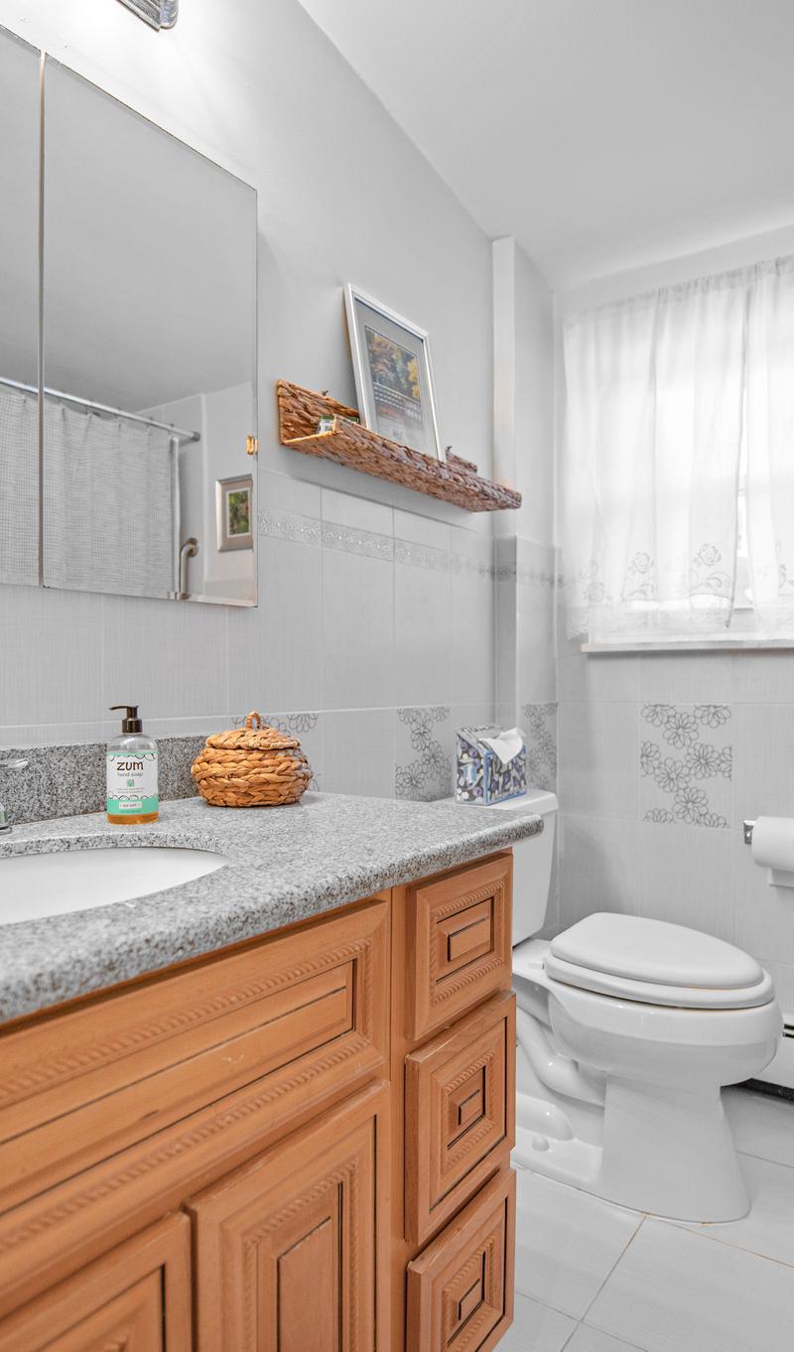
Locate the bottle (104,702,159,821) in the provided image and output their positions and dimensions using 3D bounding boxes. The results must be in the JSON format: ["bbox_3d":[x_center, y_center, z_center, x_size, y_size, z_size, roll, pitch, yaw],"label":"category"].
[{"bbox_3d":[-0.384,0.126,1.145,0.076,0.164,0.076,0,-1,-38],"label":"bottle"}]

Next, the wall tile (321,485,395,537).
[{"bbox_3d":[-0.076,-0.346,1.682,0.010,0.068,0.248,-1,-1,35],"label":"wall tile"}]

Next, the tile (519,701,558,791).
[{"bbox_3d":[0.414,0.245,2.309,0.010,0.327,0.250,-1,-1,36],"label":"tile"}]

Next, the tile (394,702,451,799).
[{"bbox_3d":[0.064,0.245,1.921,0.010,0.339,0.246,0,0,37],"label":"tile"}]

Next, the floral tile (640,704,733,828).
[{"bbox_3d":[0.798,0.244,2.182,0.247,0.332,0.010,-1,-1,34],"label":"floral tile"}]

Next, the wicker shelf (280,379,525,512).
[{"bbox_3d":[0.046,-0.514,1.810,0.138,0.125,0.735,-1,-1,36],"label":"wicker shelf"}]

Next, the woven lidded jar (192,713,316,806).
[{"bbox_3d":[-0.226,0.124,1.215,0.182,0.136,0.182,0,-1,0],"label":"woven lidded jar"}]

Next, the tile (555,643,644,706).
[{"bbox_3d":[0.594,0.006,2.346,0.265,0.149,0.010,-1,-1,35],"label":"tile"}]

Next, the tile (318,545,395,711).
[{"bbox_3d":[-0.079,-0.090,1.667,0.010,0.330,0.250,-1,-1,34],"label":"tile"}]

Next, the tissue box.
[{"bbox_3d":[0.242,0.224,1.985,0.085,0.170,0.235,-1,-1,34],"label":"tissue box"}]

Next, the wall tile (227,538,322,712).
[{"bbox_3d":[-0.233,-0.095,1.546,0.010,0.346,0.250,-1,-1,36],"label":"wall tile"}]

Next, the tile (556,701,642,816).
[{"bbox_3d":[0.594,0.246,2.321,0.247,0.332,0.010,-1,-1,34],"label":"tile"}]

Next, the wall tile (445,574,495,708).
[{"bbox_3d":[0.201,-0.087,2.068,0.010,0.330,0.210,-1,-1,35],"label":"wall tile"}]

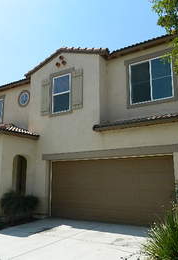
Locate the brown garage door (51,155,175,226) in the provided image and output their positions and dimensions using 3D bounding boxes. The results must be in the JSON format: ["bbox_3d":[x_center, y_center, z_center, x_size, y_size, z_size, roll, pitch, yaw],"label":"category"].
[{"bbox_3d":[0.556,2.118,8.861,4.850,2.160,0.080,-6,-11,31],"label":"brown garage door"}]

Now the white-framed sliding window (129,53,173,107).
[{"bbox_3d":[2.193,-1.761,8.911,1.620,1.620,0.100,-6,-11,31],"label":"white-framed sliding window"}]

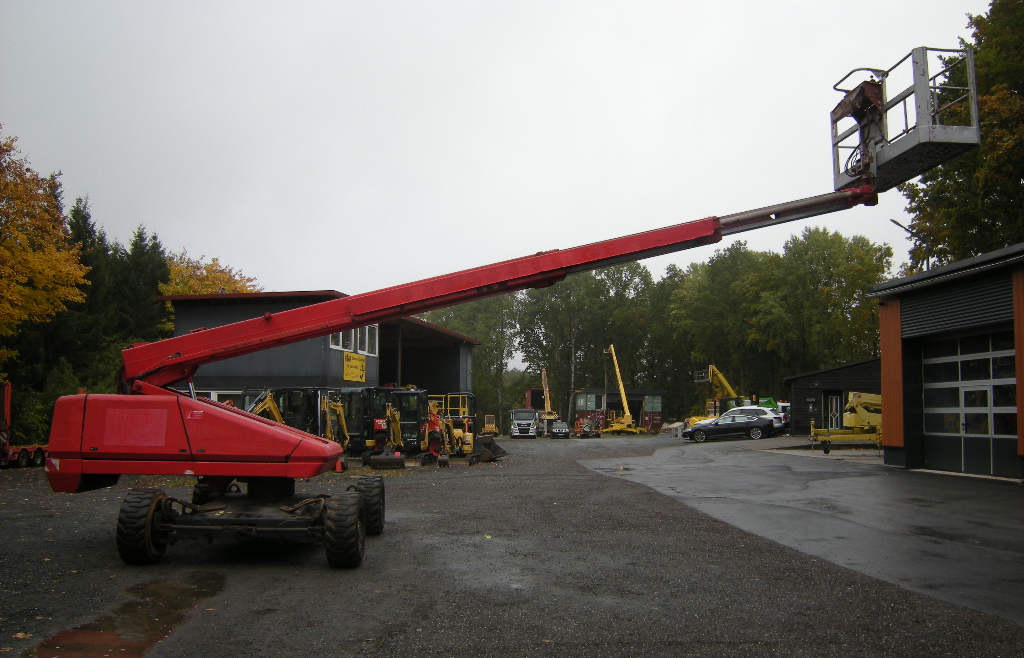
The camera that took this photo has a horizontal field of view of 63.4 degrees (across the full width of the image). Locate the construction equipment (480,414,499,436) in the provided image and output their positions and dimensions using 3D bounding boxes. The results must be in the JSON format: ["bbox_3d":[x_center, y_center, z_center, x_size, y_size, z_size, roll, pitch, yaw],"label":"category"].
[{"bbox_3d":[-2.322,10.241,87.415,1.750,2.359,3.500,0,-6,0],"label":"construction equipment"}]

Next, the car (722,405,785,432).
[{"bbox_3d":[13.450,5.450,49.200,4.720,1.560,1.880,-4,-7,14],"label":"car"}]

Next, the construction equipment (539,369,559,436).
[{"bbox_3d":[4.214,8.499,95.629,2.400,7.763,6.500,0,-6,0],"label":"construction equipment"}]

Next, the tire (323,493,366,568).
[{"bbox_3d":[-1.834,2.213,9.120,0.320,0.810,0.810,0,-6,-4],"label":"tire"}]

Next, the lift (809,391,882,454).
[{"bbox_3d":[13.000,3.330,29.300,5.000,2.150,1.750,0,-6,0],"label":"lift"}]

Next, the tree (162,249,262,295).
[{"bbox_3d":[-18.799,0.946,52.164,7.500,12.080,7.500,0,-6,0],"label":"tree"}]

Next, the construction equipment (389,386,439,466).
[{"bbox_3d":[-3.339,3.102,26.724,1.700,2.480,3.900,-1,-6,10],"label":"construction equipment"}]

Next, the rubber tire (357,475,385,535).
[{"bbox_3d":[-1.953,2.448,11.510,0.310,0.810,0.810,0,-6,-4],"label":"rubber tire"}]

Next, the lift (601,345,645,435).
[{"bbox_3d":[13.000,7.200,97.000,5.300,10.600,4.200,0,-6,0],"label":"lift"}]

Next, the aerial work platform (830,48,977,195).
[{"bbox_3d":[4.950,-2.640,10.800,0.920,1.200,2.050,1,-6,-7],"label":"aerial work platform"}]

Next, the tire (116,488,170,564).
[{"bbox_3d":[-3.978,2.135,8.930,0.320,0.830,0.830,0,-6,-4],"label":"tire"}]

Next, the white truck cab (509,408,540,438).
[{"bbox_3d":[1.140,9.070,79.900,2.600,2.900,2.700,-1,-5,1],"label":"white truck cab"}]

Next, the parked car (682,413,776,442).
[{"bbox_3d":[11.864,5.403,45.287,4.900,1.440,1.900,-1,-6,8],"label":"parked car"}]

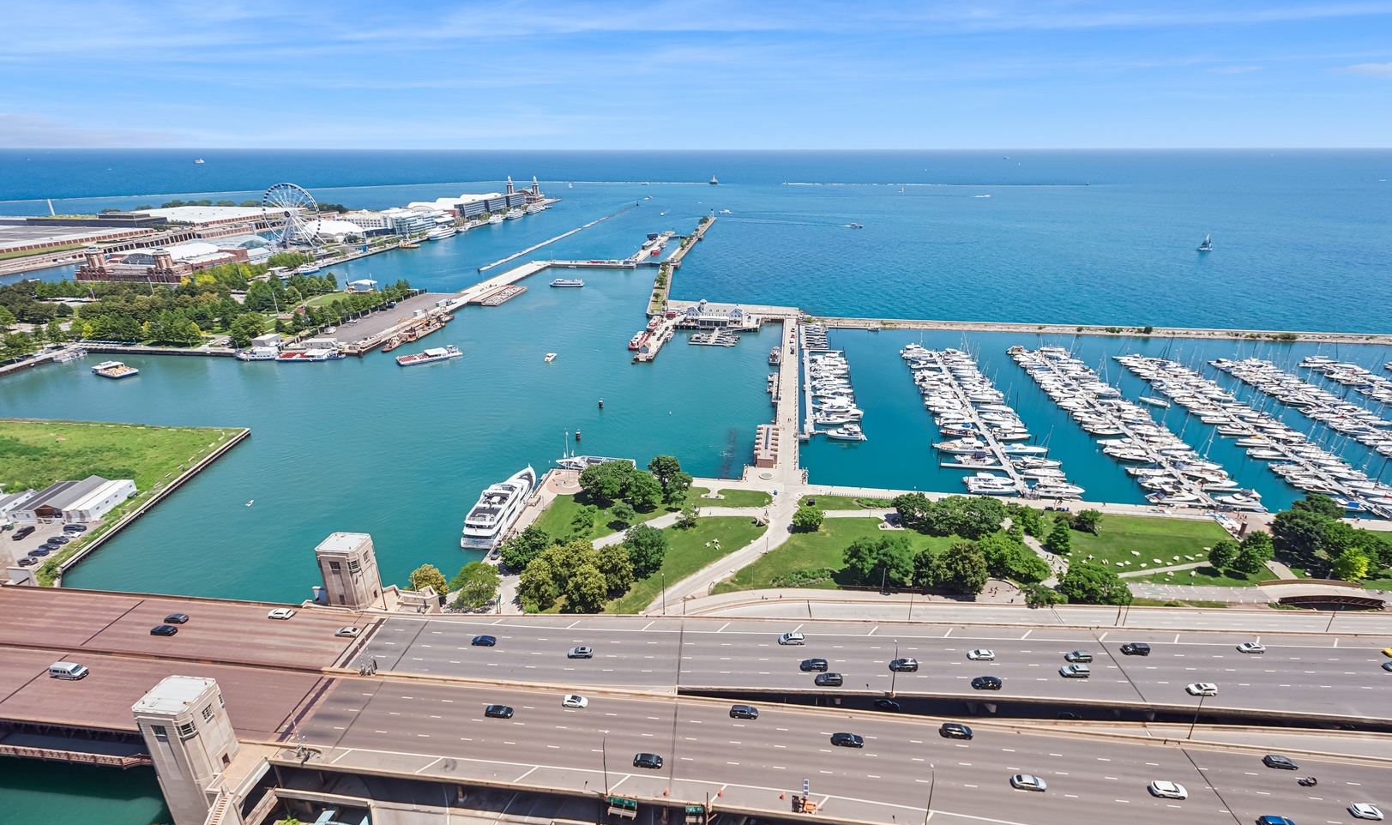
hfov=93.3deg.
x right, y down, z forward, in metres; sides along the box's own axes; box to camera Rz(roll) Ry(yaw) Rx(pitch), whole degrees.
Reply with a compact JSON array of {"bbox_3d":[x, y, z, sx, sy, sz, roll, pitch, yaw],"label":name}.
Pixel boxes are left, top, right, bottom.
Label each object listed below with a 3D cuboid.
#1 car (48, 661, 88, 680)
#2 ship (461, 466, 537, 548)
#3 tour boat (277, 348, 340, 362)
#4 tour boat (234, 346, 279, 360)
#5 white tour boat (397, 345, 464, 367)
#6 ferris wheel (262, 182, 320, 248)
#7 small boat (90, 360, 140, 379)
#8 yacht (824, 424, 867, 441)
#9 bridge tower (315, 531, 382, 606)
[{"bbox_3d":[-112.810,46.480,118.070,5.400,2.200,2.000,2,22,5],"label":"car"},{"bbox_3d":[-57.960,25.310,199.660,9.200,9.800,41.500,3,22,7],"label":"ship"},{"bbox_3d":[-200.780,-30.330,342.600,28.500,5.300,8.600,-1,22,-3],"label":"tour boat"},{"bbox_3d":[-229.100,-31.100,343.690,21.300,5.900,6.000,1,22,2],"label":"tour boat"},{"bbox_3d":[-139.080,-30.270,341.790,30.000,5.800,9.300,-14,26,-30],"label":"white tour boat"},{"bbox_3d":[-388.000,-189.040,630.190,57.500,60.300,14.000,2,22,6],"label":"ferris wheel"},{"bbox_3d":[-284.220,-21.450,321.140,20.800,5.000,9.400,10,24,24],"label":"small boat"},{"bbox_3d":[57.360,7.360,249.970,14.000,5.200,4.500,3,22,8],"label":"yacht"},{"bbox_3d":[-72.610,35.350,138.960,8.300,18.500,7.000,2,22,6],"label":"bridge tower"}]

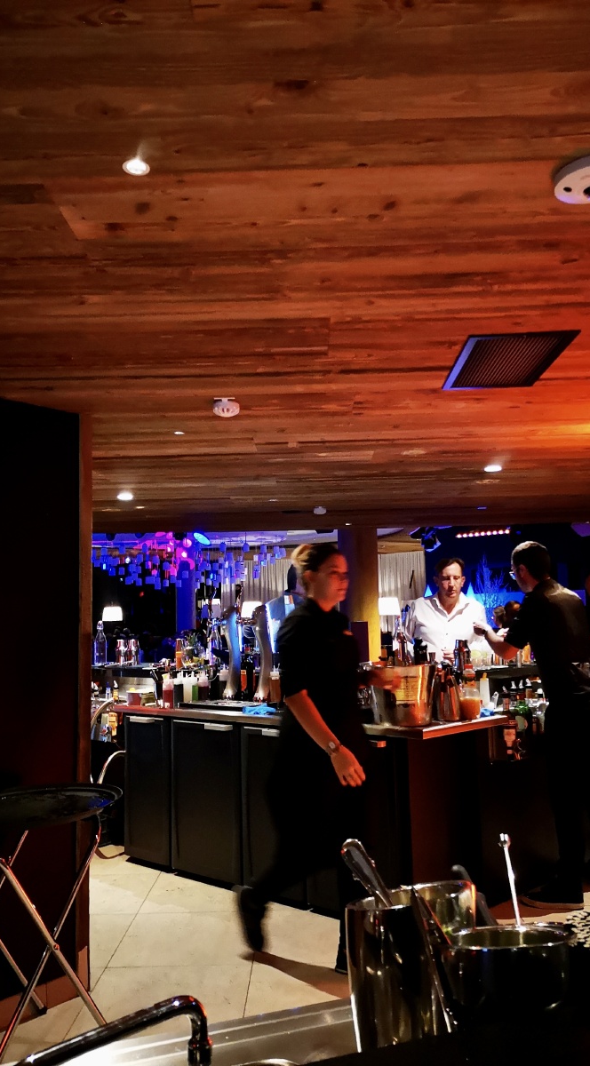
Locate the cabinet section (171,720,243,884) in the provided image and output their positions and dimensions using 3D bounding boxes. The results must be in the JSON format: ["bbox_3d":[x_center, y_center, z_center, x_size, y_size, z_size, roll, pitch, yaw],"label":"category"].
[{"bbox_3d":[-0.302,1.406,4.564,0.490,0.790,0.550,-5,-7,37],"label":"cabinet section"}]

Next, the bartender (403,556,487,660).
[{"bbox_3d":[0.883,1.016,4.932,0.520,1.750,0.360,-2,-6,5],"label":"bartender"}]

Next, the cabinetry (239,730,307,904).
[{"bbox_3d":[0.046,1.401,4.332,0.450,0.810,0.500,-7,-8,41],"label":"cabinetry"}]

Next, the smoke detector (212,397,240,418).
[{"bbox_3d":[-0.269,-0.484,3.252,0.105,0.054,0.105,-1,-6,0],"label":"smoke detector"}]

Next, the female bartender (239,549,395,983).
[{"bbox_3d":[0.084,0.908,3.479,0.680,1.700,0.520,-5,-7,28],"label":"female bartender"}]

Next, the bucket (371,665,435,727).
[{"bbox_3d":[0.509,0.765,3.934,0.290,0.265,0.280,-1,-6,0],"label":"bucket"}]

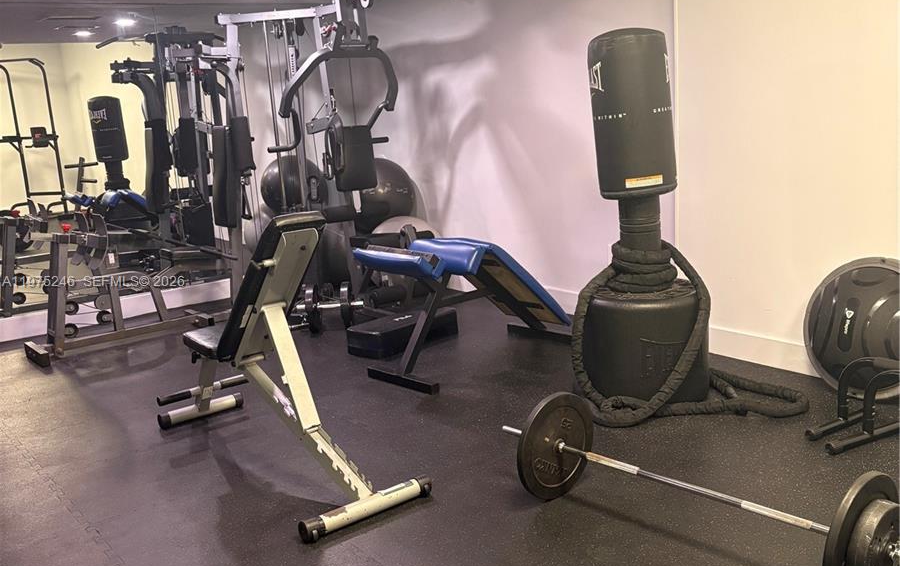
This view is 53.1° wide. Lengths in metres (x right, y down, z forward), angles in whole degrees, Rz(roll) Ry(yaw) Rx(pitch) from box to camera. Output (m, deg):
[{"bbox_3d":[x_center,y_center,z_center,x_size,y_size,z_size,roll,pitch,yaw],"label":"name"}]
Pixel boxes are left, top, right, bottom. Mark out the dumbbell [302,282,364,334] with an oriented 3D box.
[{"bbox_3d":[-0.768,0.145,5.794,0.420,0.300,0.290,-4,12,-2],"label":"dumbbell"}]

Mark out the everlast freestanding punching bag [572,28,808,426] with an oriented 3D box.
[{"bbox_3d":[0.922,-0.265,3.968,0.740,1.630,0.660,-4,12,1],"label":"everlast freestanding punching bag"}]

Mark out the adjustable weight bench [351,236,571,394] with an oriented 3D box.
[{"bbox_3d":[0.124,0.089,4.809,0.520,0.690,1.190,8,17,44],"label":"adjustable weight bench"}]

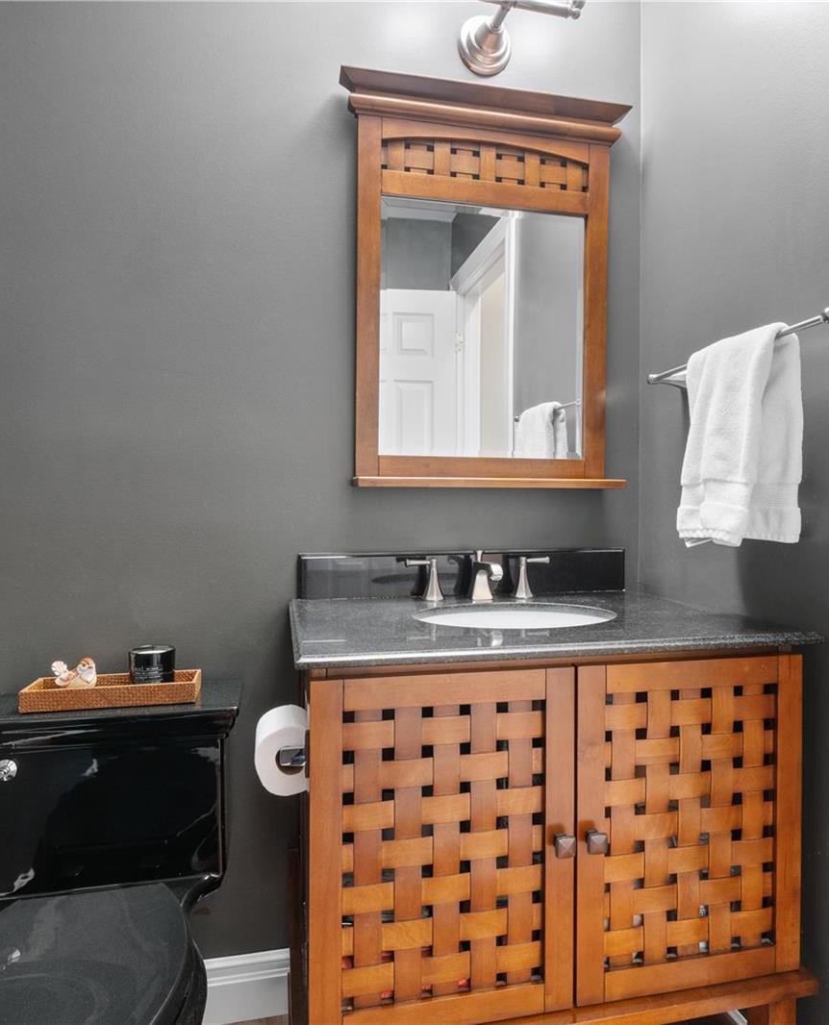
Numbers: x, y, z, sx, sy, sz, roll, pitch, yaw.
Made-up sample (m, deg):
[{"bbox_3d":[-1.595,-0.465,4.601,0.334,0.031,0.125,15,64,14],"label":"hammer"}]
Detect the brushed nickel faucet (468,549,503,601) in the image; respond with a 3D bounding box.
[{"bbox_3d":[0.149,0.133,1.319,0.045,0.099,0.146,0,1,-12],"label":"brushed nickel faucet"}]

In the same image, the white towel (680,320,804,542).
[{"bbox_3d":[0.538,-0.115,1.083,0.065,0.345,0.246,0,1,-12],"label":"white towel"}]

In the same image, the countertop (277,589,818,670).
[{"bbox_3d":[0.183,0.193,1.167,0.797,0.019,0.543,0,1,-12],"label":"countertop"}]

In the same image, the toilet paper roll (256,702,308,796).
[{"bbox_3d":[-0.191,0.359,0.978,0.104,0.104,0.102,0,1,-12],"label":"toilet paper roll"}]

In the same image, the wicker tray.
[{"bbox_3d":[-0.552,0.331,1.192,0.294,0.038,0.097,0,1,-12],"label":"wicker tray"}]

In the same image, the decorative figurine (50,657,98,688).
[{"bbox_3d":[-0.623,0.305,1.175,0.080,0.078,0.052,0,1,28],"label":"decorative figurine"}]

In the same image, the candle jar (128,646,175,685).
[{"bbox_3d":[-0.491,0.300,1.204,0.081,0.089,0.081,0,1,-12],"label":"candle jar"}]

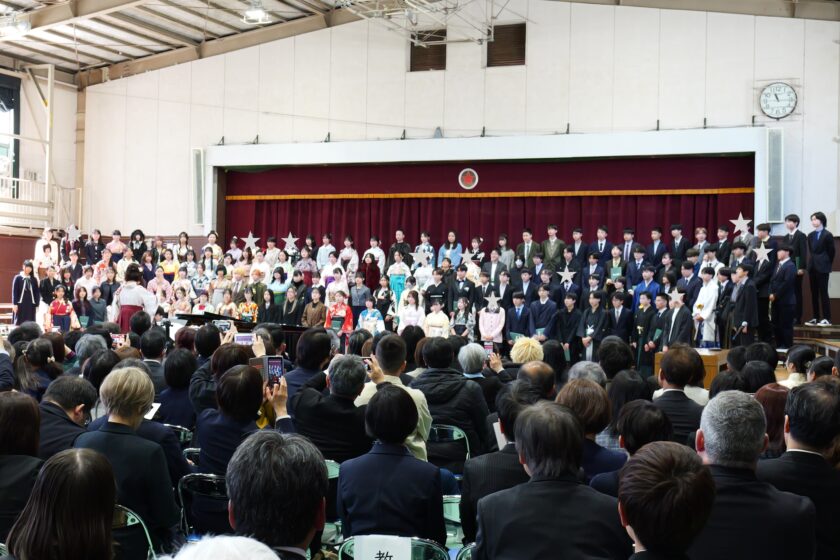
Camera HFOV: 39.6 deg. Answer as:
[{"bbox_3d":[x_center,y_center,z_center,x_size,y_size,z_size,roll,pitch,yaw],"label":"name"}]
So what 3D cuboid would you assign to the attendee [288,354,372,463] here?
[{"bbox_3d":[-0.347,1.066,6.265,0.560,1.300,0.750,1,-1,22],"label":"attendee"}]

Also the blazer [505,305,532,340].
[{"bbox_3d":[1.494,0.703,17.600,0.470,0.720,0.300,1,-1,21],"label":"blazer"}]

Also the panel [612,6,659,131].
[{"bbox_3d":[4.060,-3.948,21.828,0.850,2.350,0.100,1,-1,22],"label":"panel"}]

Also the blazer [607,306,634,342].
[{"bbox_3d":[3.085,0.773,17.990,0.460,0.720,0.260,1,-2,25],"label":"blazer"}]

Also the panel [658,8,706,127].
[{"bbox_3d":[5.091,-4.066,22.612,0.900,2.310,0.080,1,-1,23],"label":"panel"}]

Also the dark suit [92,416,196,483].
[{"bbox_3d":[-1.399,0.982,5.913,0.490,0.600,0.400,1,-1,22],"label":"dark suit"}]

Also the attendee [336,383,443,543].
[{"bbox_3d":[-0.035,1.047,4.694,0.460,1.280,0.780,1,-1,23],"label":"attendee"}]

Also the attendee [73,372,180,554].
[{"bbox_3d":[-1.113,1.038,4.913,0.480,1.300,0.720,1,-1,22],"label":"attendee"}]

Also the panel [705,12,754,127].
[{"bbox_3d":[5.919,-4.003,22.263,0.900,2.198,0.080,1,-1,23],"label":"panel"}]

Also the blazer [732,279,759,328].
[{"bbox_3d":[4.799,0.346,17.200,0.300,0.740,0.430,2,-1,-28],"label":"blazer"}]

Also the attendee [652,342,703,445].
[{"bbox_3d":[1.429,1.002,6.394,0.480,1.320,0.780,1,-1,23],"label":"attendee"}]

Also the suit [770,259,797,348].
[{"bbox_3d":[5.554,0.374,17.800,0.340,1.420,0.470,2,-1,-37],"label":"suit"}]

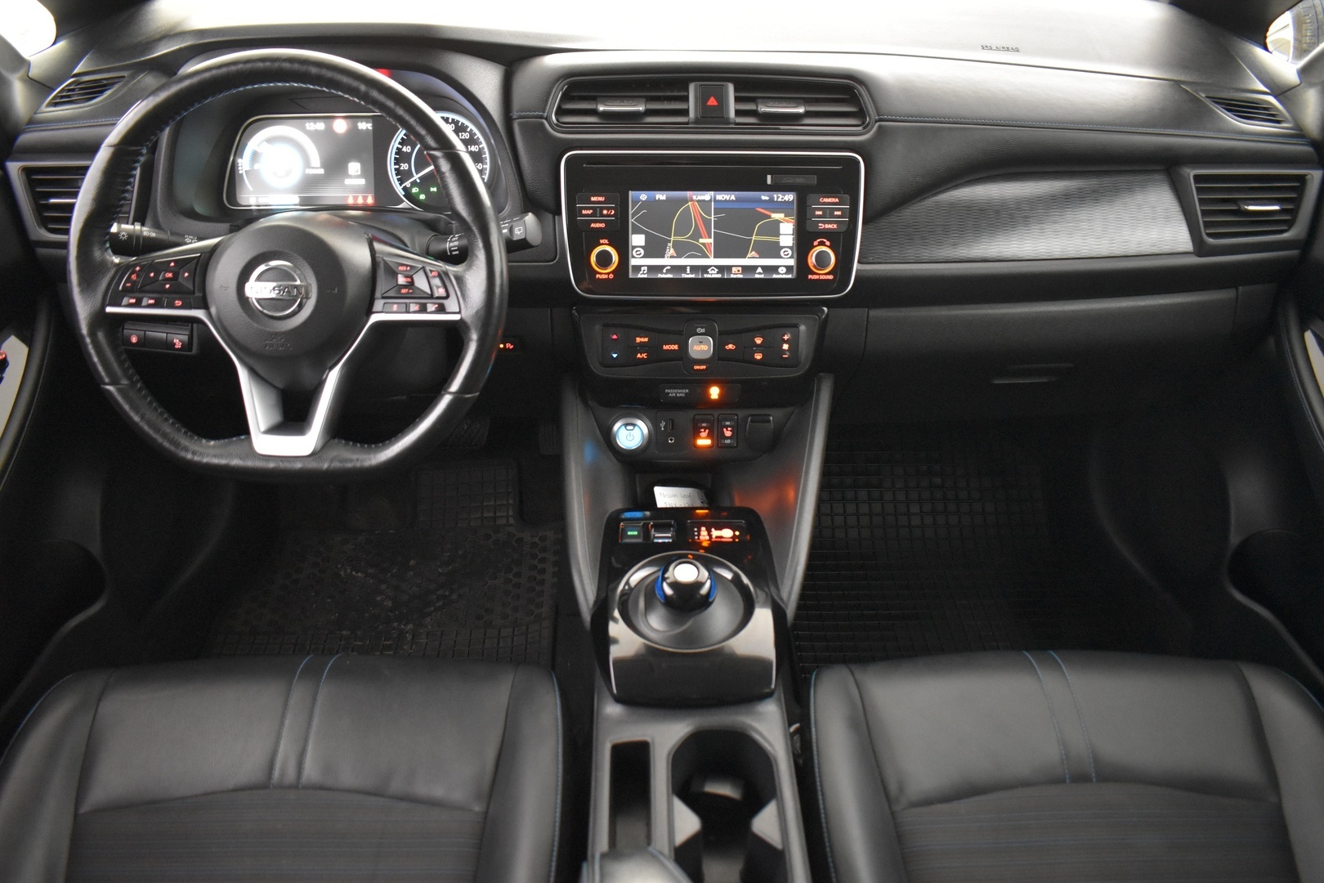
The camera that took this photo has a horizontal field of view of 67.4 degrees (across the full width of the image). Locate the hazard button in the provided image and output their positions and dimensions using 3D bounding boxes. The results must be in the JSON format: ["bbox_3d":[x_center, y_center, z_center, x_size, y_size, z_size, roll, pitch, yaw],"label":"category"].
[{"bbox_3d":[0.053,-0.359,1.055,0.037,0.040,0.020,0,10,-2],"label":"hazard button"}]

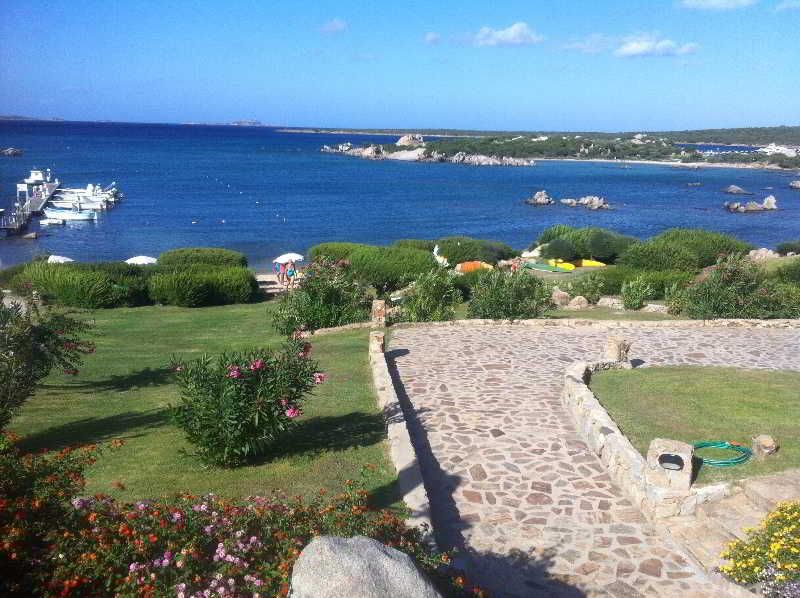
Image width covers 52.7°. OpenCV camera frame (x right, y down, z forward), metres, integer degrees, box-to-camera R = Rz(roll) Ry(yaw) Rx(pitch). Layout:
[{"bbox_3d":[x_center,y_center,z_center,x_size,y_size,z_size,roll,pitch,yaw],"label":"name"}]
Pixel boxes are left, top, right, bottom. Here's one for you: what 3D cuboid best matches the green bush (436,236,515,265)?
[{"bbox_3d":[4.486,-2.792,48.000,4.800,1.900,3.600,1,12,0],"label":"green bush"}]

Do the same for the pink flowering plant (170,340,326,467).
[{"bbox_3d":[-1.865,1.251,9.900,1.830,1.379,1.556,-1,12,-11],"label":"pink flowering plant"}]

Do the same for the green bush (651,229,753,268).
[{"bbox_3d":[17.540,-2.880,47.000,5.500,2.100,3.800,1,12,0],"label":"green bush"}]

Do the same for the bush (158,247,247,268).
[{"bbox_3d":[-8.776,-1.526,36.000,3.800,1.530,2.090,-2,12,-14],"label":"bush"}]

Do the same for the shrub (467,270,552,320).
[{"bbox_3d":[3.285,-0.172,24.300,2.550,1.260,2.040,3,12,8],"label":"shrub"}]

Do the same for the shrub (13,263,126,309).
[{"bbox_3d":[-11.369,-0.485,28.000,3.729,1.437,2.237,-4,13,-22],"label":"shrub"}]

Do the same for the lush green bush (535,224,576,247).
[{"bbox_3d":[9.170,-3.429,47.500,2.460,1.820,2.210,4,12,11],"label":"lush green bush"}]

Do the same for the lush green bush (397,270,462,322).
[{"bbox_3d":[0.890,-0.160,24.000,1.920,1.410,1.730,2,12,2],"label":"lush green bush"}]

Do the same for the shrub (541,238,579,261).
[{"bbox_3d":[11.149,-3.466,56.500,2.612,1.440,2.090,4,12,11],"label":"shrub"}]

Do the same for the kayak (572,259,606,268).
[{"bbox_3d":[12.969,-2.417,55.000,2.700,0.400,0.750,4,12,14],"label":"kayak"}]

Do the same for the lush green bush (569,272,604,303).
[{"bbox_3d":[6.425,-0.367,28.000,1.281,1.050,1.153,4,12,13],"label":"lush green bush"}]

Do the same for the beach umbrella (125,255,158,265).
[{"bbox_3d":[-15.608,-1.595,49.000,1.900,2.200,1.900,-3,12,-18],"label":"beach umbrella"}]

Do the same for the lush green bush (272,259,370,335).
[{"bbox_3d":[-2.033,-0.079,21.000,2.535,1.855,2.155,0,12,-6],"label":"lush green bush"}]

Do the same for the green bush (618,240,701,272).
[{"bbox_3d":[13.865,-2.235,43.000,4.100,1.700,3.000,1,12,0],"label":"green bush"}]

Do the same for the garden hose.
[{"bbox_3d":[3.866,1.855,9.700,0.720,0.070,0.720,6,13,23],"label":"garden hose"}]

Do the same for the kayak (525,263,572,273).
[{"bbox_3d":[9.926,-2.072,54.000,3.500,0.350,0.750,7,13,27],"label":"kayak"}]

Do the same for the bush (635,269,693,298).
[{"bbox_3d":[10.176,-0.564,31.000,2.122,0.957,1.592,5,12,18],"label":"bush"}]

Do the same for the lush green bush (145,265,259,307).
[{"bbox_3d":[-7.411,-0.530,30.300,4.000,1.280,2.000,-2,12,-14],"label":"lush green bush"}]

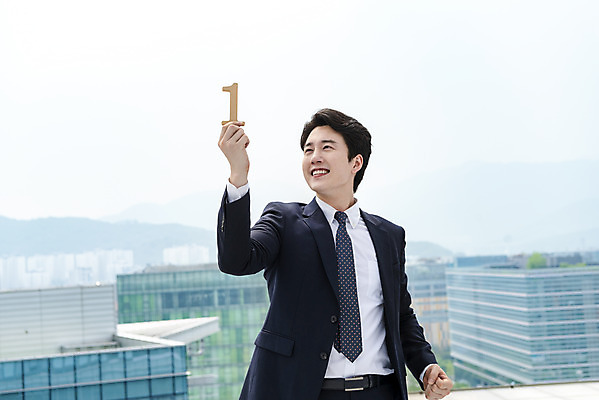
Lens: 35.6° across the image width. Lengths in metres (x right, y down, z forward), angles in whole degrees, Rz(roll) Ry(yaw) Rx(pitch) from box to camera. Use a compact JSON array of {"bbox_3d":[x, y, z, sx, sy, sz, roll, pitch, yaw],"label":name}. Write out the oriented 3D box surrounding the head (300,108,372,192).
[{"bbox_3d":[0.110,-0.145,2.740,0.180,0.250,0.225,-5,-18,36],"label":"head"}]

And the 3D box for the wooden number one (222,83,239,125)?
[{"bbox_3d":[-0.175,-0.253,2.470,0.062,0.113,0.014,2,-2,2],"label":"wooden number one"}]

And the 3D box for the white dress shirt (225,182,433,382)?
[{"bbox_3d":[0.070,0.251,2.670,0.585,0.620,0.400,-3,-3,5],"label":"white dress shirt"}]

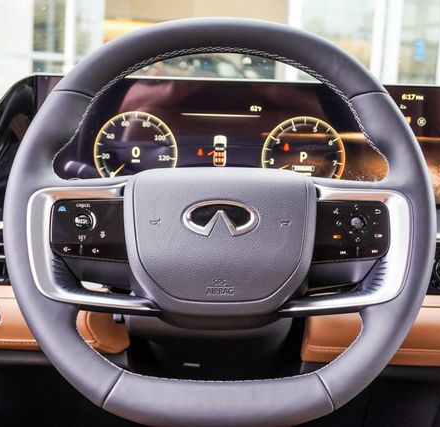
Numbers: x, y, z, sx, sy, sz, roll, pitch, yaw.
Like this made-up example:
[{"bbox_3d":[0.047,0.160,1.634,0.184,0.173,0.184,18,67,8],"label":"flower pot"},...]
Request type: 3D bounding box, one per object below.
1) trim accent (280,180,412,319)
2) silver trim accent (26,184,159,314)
[{"bbox_3d":[0.110,0.033,0.772,0.113,0.111,0.035,2,-14,0],"label":"trim accent"},{"bbox_3d":[-0.111,0.032,0.772,0.112,0.111,0.035,2,-14,0],"label":"silver trim accent"}]

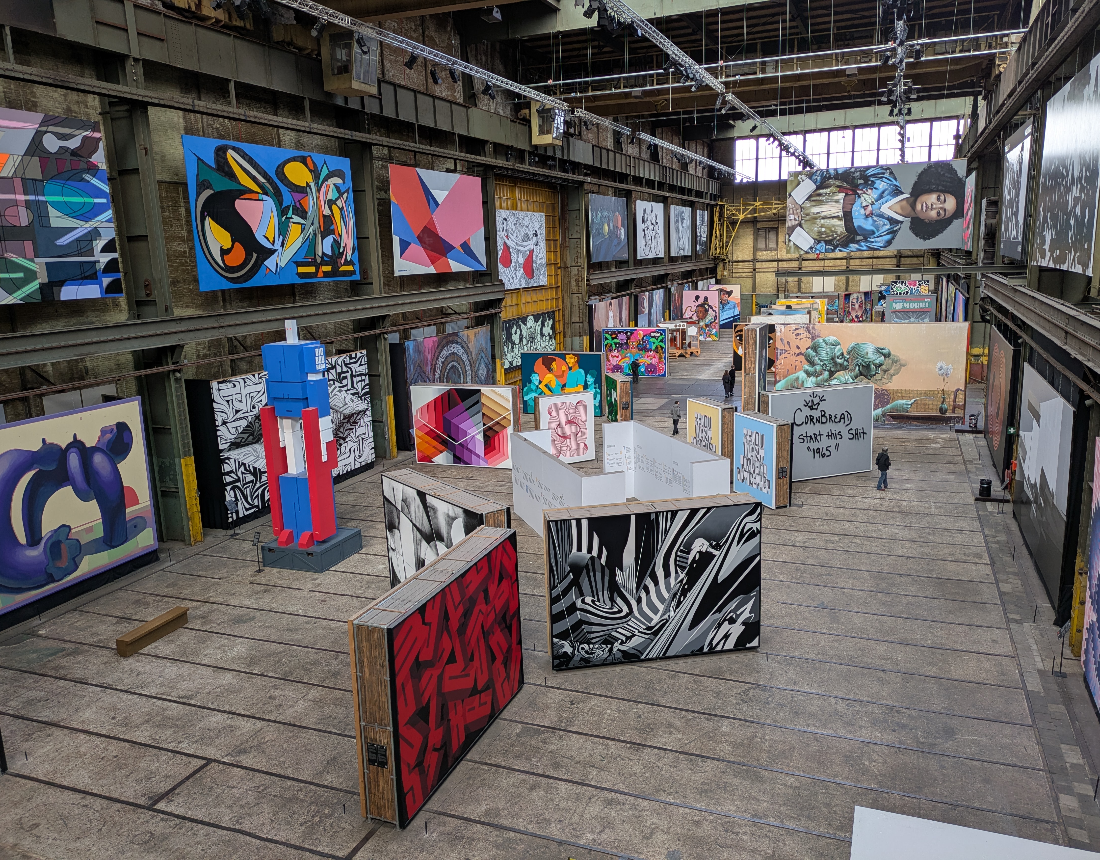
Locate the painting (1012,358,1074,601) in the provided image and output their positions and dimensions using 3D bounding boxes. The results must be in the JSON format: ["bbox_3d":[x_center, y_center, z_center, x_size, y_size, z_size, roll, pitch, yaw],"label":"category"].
[{"bbox_3d":[14.075,1.165,23.773,0.120,4.980,8.900,3,13,23],"label":"painting"}]

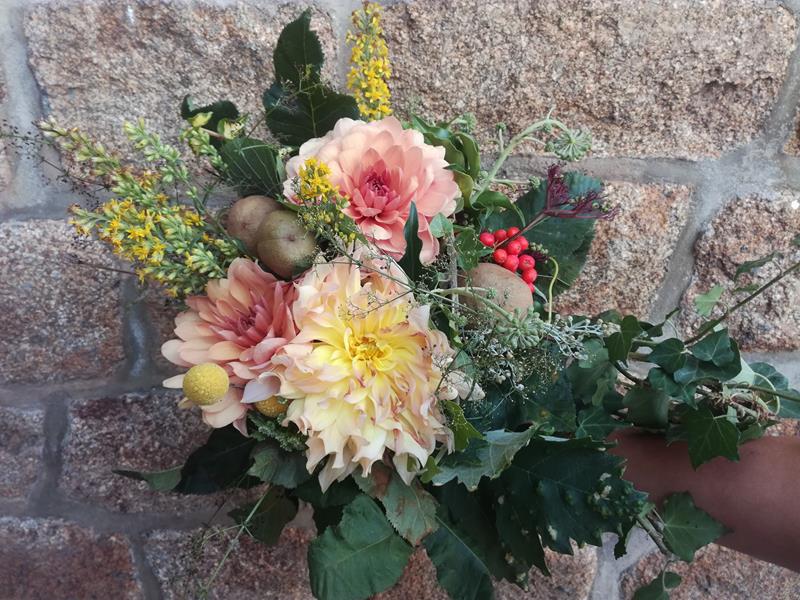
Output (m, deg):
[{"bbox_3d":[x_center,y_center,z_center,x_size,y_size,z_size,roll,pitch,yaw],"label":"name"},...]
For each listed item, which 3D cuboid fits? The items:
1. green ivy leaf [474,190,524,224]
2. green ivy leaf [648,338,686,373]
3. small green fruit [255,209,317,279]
[{"bbox_3d":[0.079,-0.073,0.495,0.041,0.026,0.018,5,-17,-4],"label":"green ivy leaf"},{"bbox_3d":[0.193,0.040,0.450,0.027,0.025,0.012,-1,6,3],"label":"green ivy leaf"},{"bbox_3d":[-0.089,-0.043,0.485,0.047,0.053,0.052,-1,7,6],"label":"small green fruit"}]

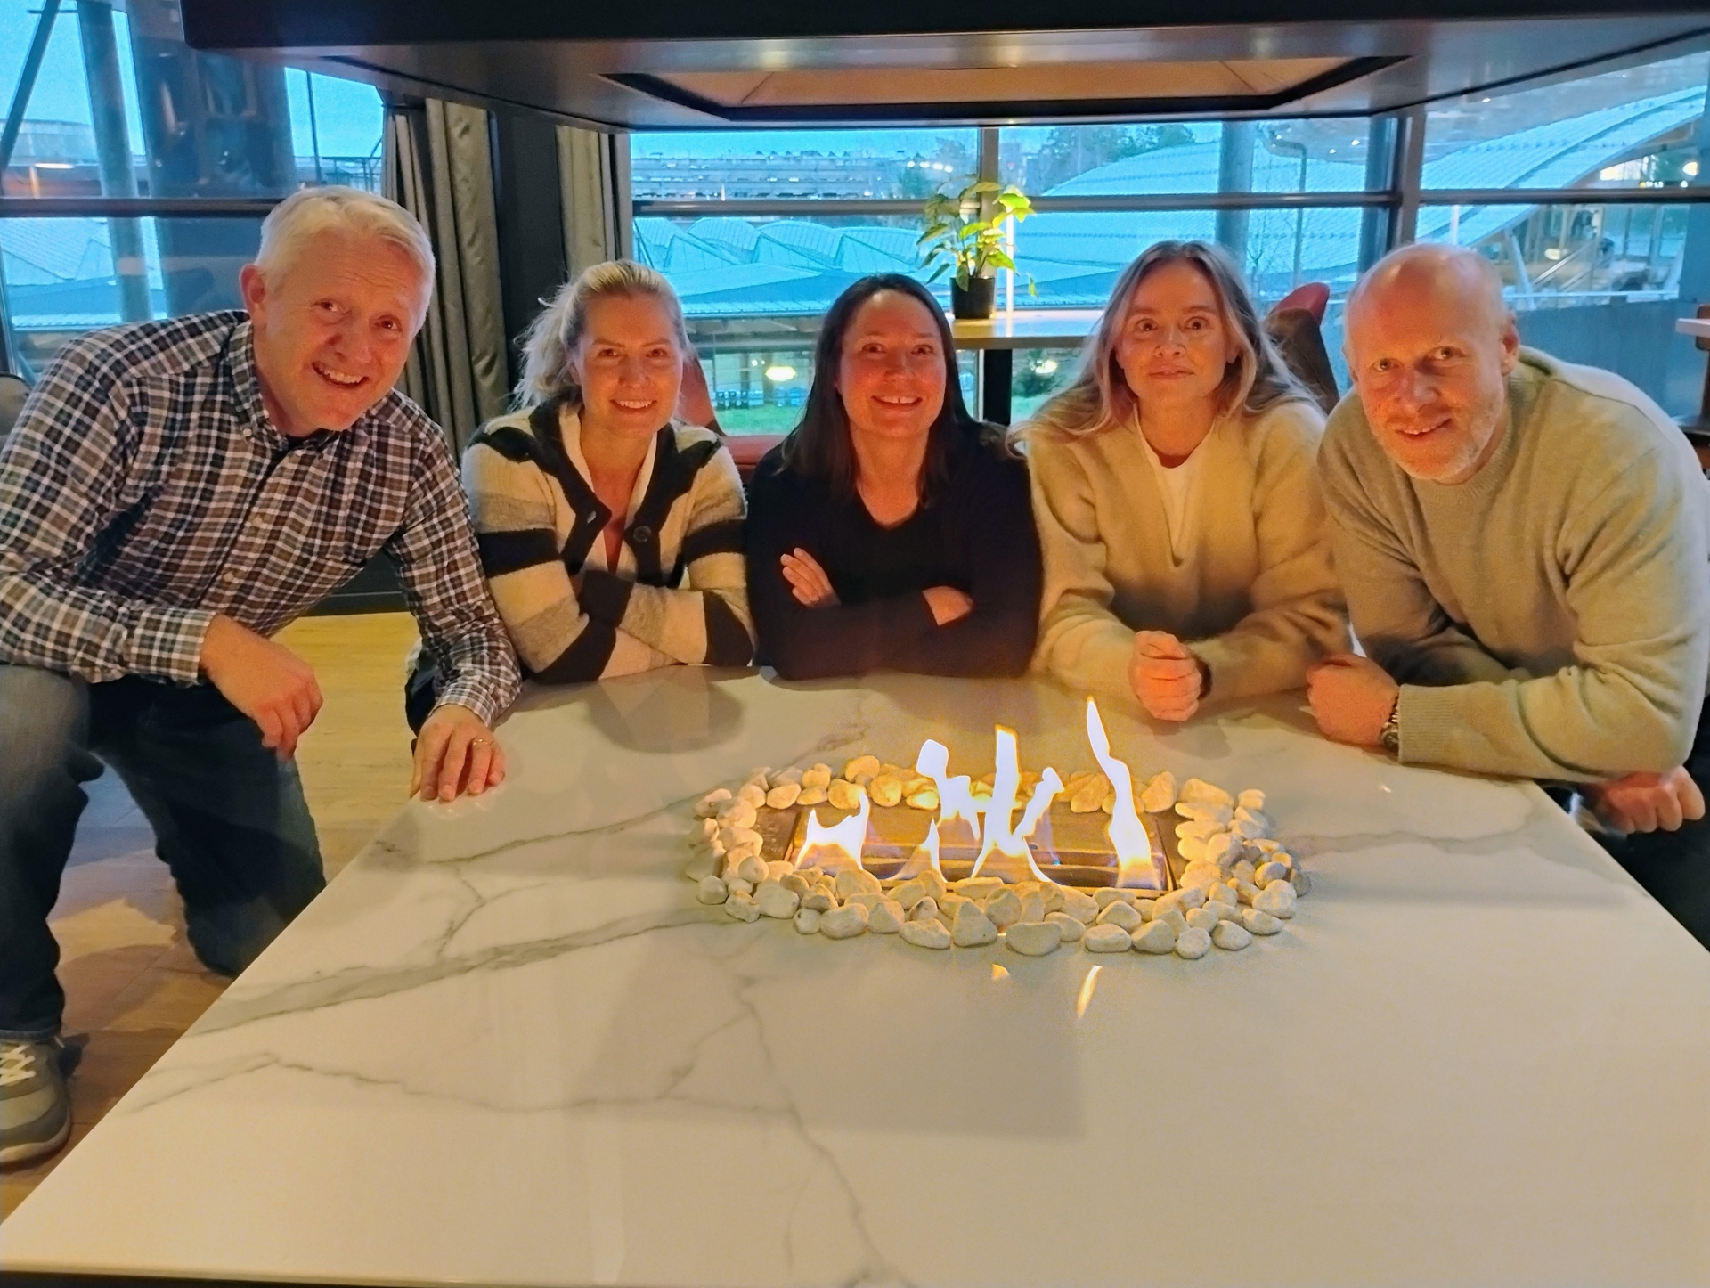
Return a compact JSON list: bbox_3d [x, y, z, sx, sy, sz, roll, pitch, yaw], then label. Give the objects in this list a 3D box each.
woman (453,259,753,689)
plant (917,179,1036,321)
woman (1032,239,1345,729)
[{"bbox_3d":[-0.347,-0.086,2.050,0.430,0.935,0.680,-3,17,-7],"label":"woman"},{"bbox_3d":[0.282,-0.936,3.302,0.280,0.325,0.270,-1,17,0],"label":"plant"},{"bbox_3d":[0.444,-0.085,1.972,0.440,0.950,0.700,1,17,8],"label":"woman"}]

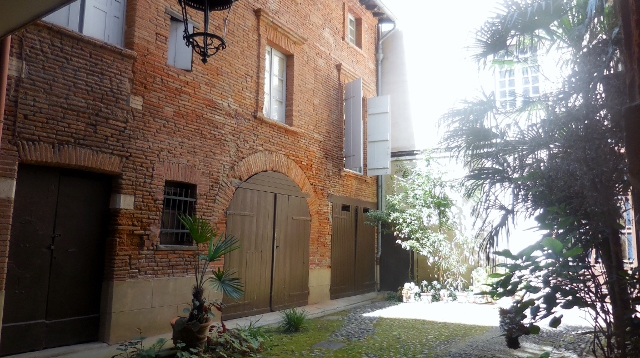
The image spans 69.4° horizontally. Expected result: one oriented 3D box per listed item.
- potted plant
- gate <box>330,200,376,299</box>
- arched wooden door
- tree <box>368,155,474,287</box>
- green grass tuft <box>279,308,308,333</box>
[{"bbox_3d":[-1.694,1.545,6.900,0.950,1.900,0.870,2,-7,0],"label":"potted plant"},{"bbox_3d":[1.023,1.938,12.871,0.130,2.530,2.530,-3,-9,33],"label":"gate"},{"bbox_3d":[-0.958,1.327,9.888,0.150,2.880,2.680,-3,-9,33],"label":"arched wooden door"},{"bbox_3d":[2.789,1.278,12.700,2.500,3.650,1.800,-3,-9,33],"label":"tree"},{"bbox_3d":[-0.476,2.541,8.300,0.530,0.430,0.500,2,-7,0],"label":"green grass tuft"}]

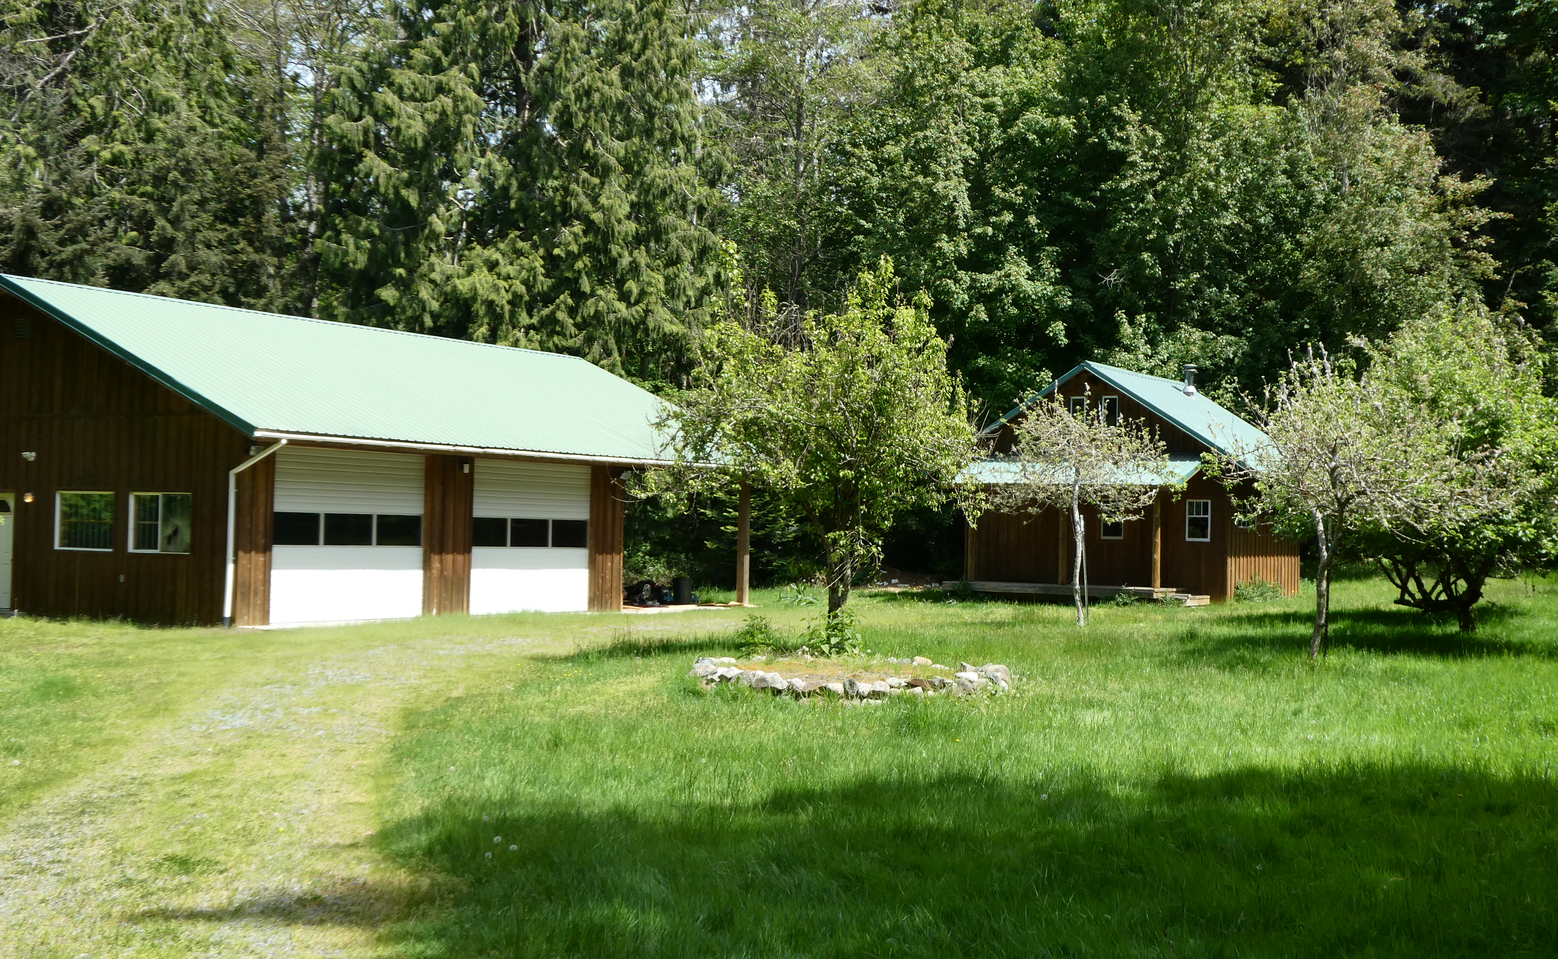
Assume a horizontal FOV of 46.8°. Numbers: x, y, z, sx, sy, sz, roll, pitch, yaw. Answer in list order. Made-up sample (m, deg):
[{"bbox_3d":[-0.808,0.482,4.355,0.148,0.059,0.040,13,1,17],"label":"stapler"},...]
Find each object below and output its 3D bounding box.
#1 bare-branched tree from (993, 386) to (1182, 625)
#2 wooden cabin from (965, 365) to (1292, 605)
[{"bbox_3d":[5.439,0.473,31.800,3.300,4.200,3.200,1,-2,0],"label":"bare-branched tree"},{"bbox_3d":[9.235,0.032,47.849,8.300,6.100,8.100,0,-2,32],"label":"wooden cabin"}]

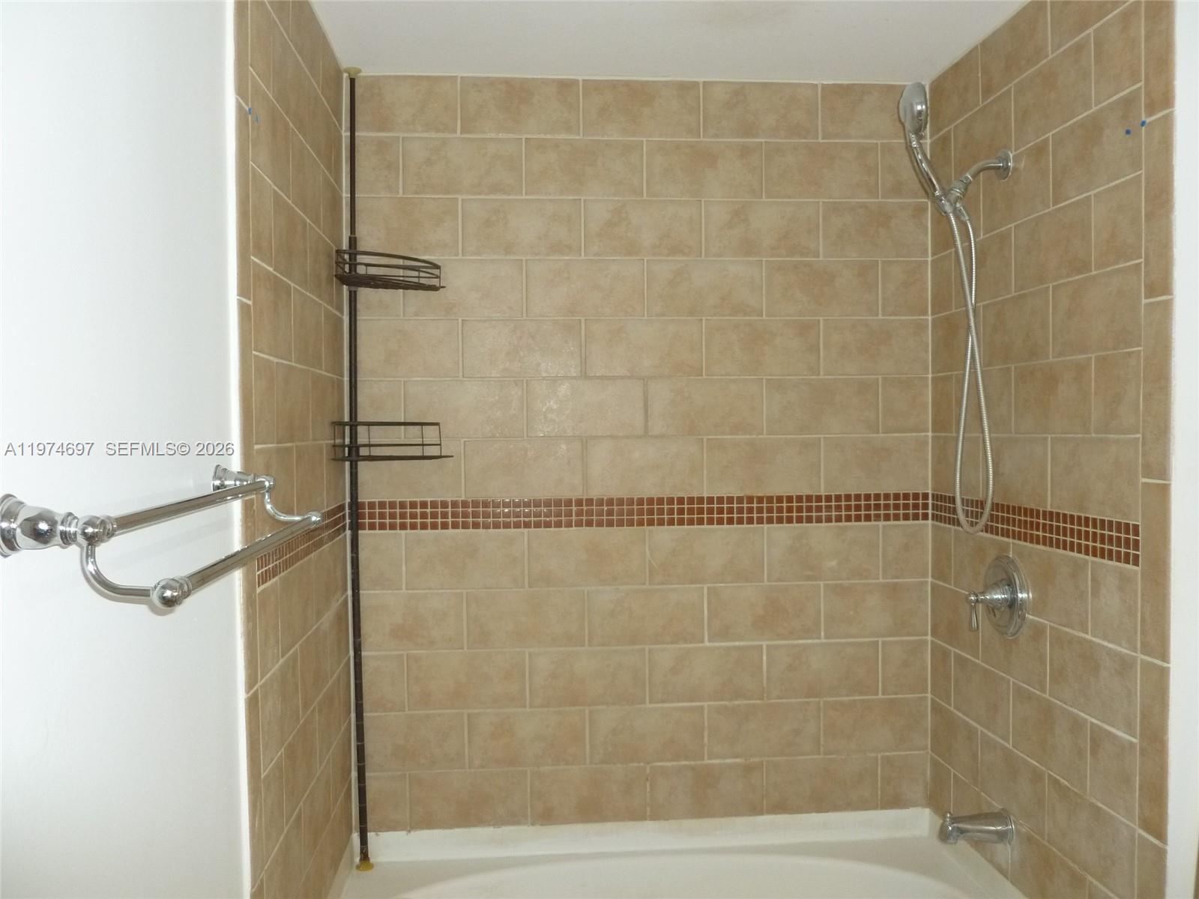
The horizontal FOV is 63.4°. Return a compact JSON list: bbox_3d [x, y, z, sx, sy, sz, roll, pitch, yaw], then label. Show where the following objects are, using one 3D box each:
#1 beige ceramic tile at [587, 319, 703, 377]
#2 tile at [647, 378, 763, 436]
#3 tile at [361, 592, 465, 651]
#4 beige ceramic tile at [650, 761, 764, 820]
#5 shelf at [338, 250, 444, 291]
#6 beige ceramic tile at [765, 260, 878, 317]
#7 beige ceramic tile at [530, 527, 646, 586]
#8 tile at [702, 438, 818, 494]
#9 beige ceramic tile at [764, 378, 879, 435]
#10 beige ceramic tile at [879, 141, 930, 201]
[{"bbox_3d":[0.114,-0.257,2.458,0.296,0.144,0.010,-1,1,-5],"label":"beige ceramic tile"},{"bbox_3d":[0.271,-0.107,2.479,0.296,0.144,0.010,-1,1,-5],"label":"tile"},{"bbox_3d":[-0.481,0.436,2.449,0.277,0.148,0.010,-1,1,-5],"label":"tile"},{"bbox_3d":[0.276,0.874,2.493,0.296,0.142,0.010,-1,1,-5],"label":"beige ceramic tile"},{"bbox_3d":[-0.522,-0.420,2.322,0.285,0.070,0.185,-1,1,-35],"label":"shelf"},{"bbox_3d":[0.573,-0.413,2.500,0.299,0.145,0.010,-1,1,-5],"label":"beige ceramic tile"},{"bbox_3d":[-0.031,0.279,2.484,0.302,0.146,0.010,-1,1,-5],"label":"beige ceramic tile"},{"bbox_3d":[0.425,0.042,2.529,0.310,0.148,0.010,-1,1,-5],"label":"tile"},{"bbox_3d":[0.580,-0.113,2.528,0.303,0.148,0.010,-1,1,-5],"label":"beige ceramic tile"},{"bbox_3d":[0.797,-0.727,2.538,0.134,0.149,0.010,-1,1,-5],"label":"beige ceramic tile"}]

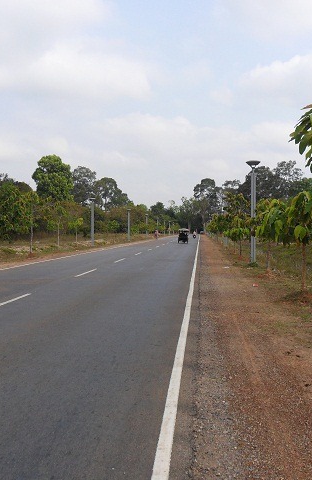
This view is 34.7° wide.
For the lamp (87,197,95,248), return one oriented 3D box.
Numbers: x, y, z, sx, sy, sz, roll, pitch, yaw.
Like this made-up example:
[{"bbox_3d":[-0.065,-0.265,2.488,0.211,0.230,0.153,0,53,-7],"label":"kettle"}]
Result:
[{"bbox_3d":[-6.718,-1.940,52.852,0.720,5.090,0.720,0,1,5],"label":"lamp"}]

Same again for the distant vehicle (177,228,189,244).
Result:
[{"bbox_3d":[3.621,-0.596,65.950,1.400,1.910,3.100,0,1,5],"label":"distant vehicle"}]

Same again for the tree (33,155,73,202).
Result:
[{"bbox_3d":[-14.856,-6.277,72.000,5.900,12.109,5.900,0,1,0],"label":"tree"}]

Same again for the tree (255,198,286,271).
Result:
[{"bbox_3d":[4.674,-0.212,20.200,1.550,2.974,1.550,0,1,0],"label":"tree"}]

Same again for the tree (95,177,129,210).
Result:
[{"bbox_3d":[-19.111,-14.544,211.771,14.000,24.310,13.000,0,1,5],"label":"tree"}]

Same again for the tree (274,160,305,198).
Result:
[{"bbox_3d":[28.774,-8.729,108.000,6.600,16.941,6.600,0,1,0],"label":"tree"}]

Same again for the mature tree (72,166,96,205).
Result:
[{"bbox_3d":[-27.404,-15.035,189.754,10.000,26.120,10.000,0,1,5],"label":"mature tree"}]

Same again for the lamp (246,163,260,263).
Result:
[{"bbox_3d":[4.896,-1.437,25.073,0.710,5.130,0.710,0,1,5],"label":"lamp"}]

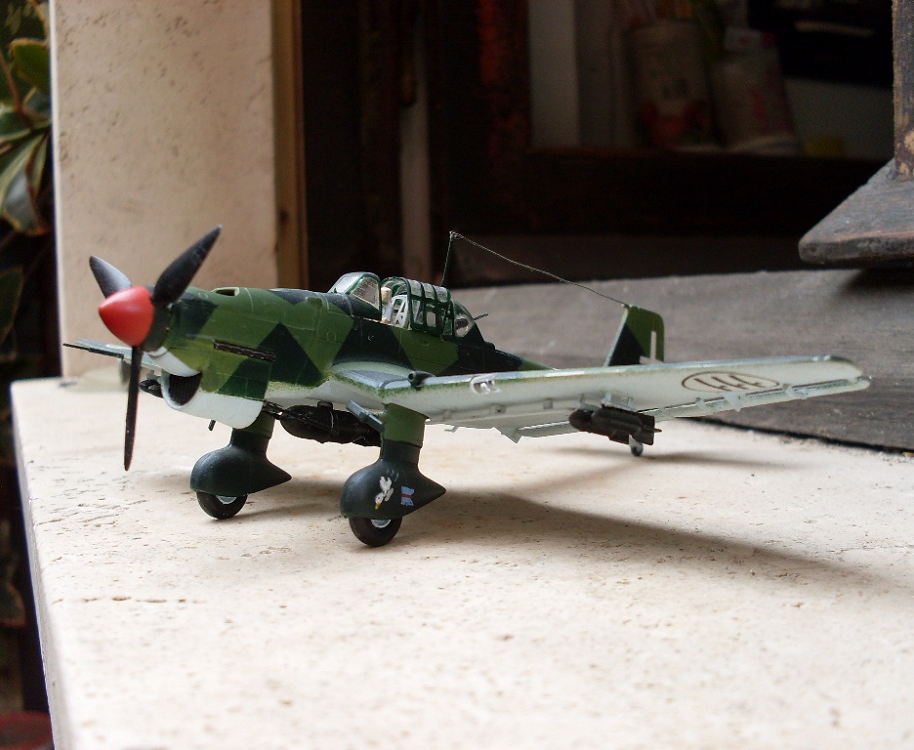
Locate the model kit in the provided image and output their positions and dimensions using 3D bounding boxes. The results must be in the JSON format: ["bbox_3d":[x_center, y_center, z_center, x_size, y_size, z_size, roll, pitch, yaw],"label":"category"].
[{"bbox_3d":[-0.001,-0.002,0.218,0.193,0.052,0.151,3,6,44],"label":"model kit"}]

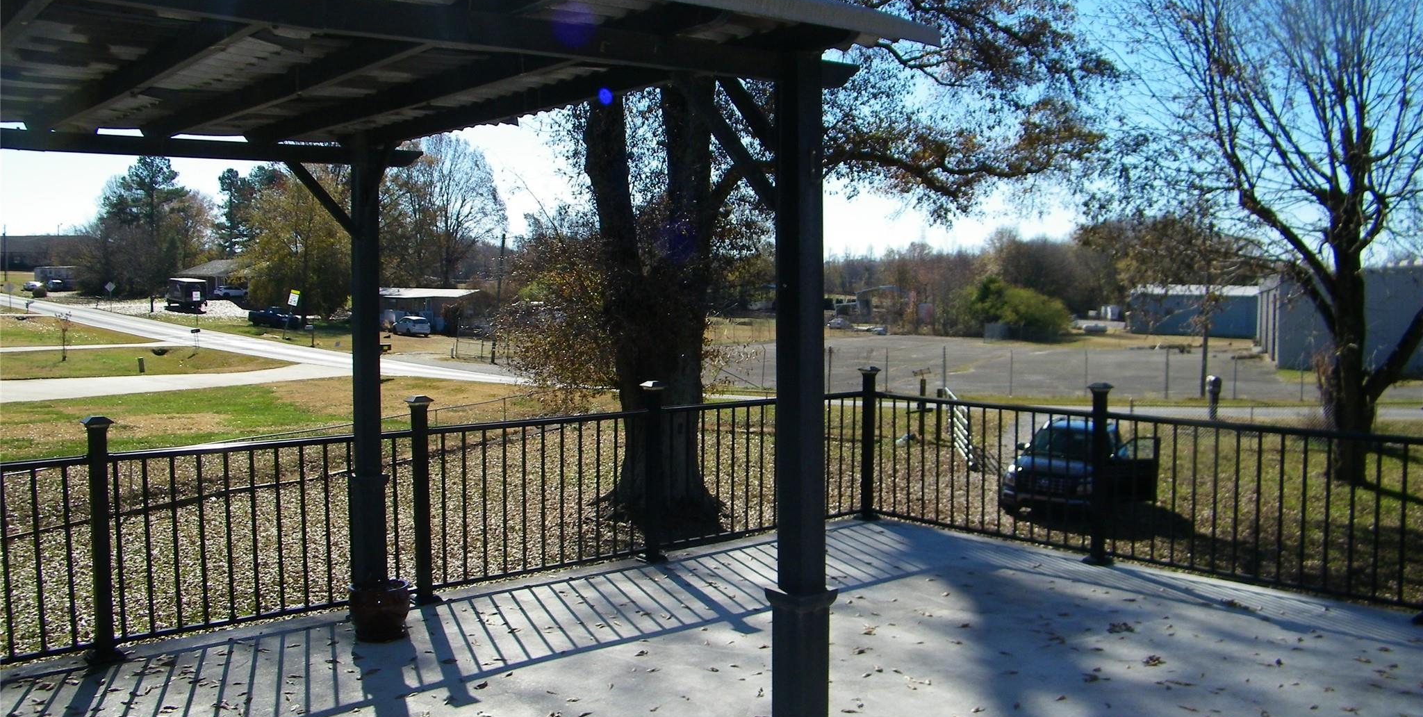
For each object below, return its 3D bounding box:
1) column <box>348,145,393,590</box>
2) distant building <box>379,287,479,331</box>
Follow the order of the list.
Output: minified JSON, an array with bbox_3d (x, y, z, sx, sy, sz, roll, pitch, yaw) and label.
[{"bbox_3d":[-1.707,0.121,5.704,0.190,2.344,0.190,-4,5,-41],"label":"column"},{"bbox_3d":[-24.267,-3.947,100.167,12.400,3.850,4.500,3,5,38],"label":"distant building"}]

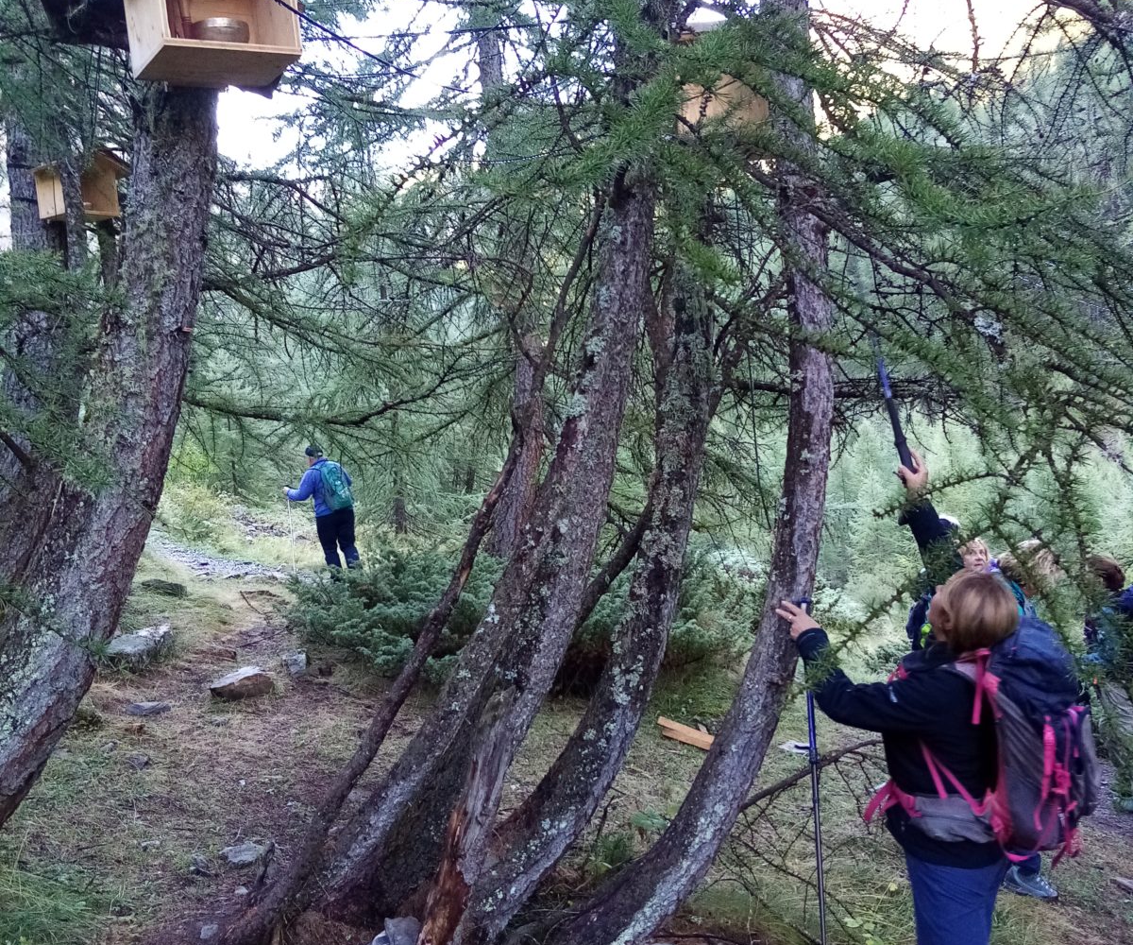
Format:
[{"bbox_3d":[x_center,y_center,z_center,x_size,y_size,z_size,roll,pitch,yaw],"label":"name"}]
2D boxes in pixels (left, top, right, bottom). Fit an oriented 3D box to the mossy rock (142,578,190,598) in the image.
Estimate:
[{"bbox_3d":[-3.607,1.050,10.200,0.420,0.150,0.320,-7,0,-17],"label":"mossy rock"}]

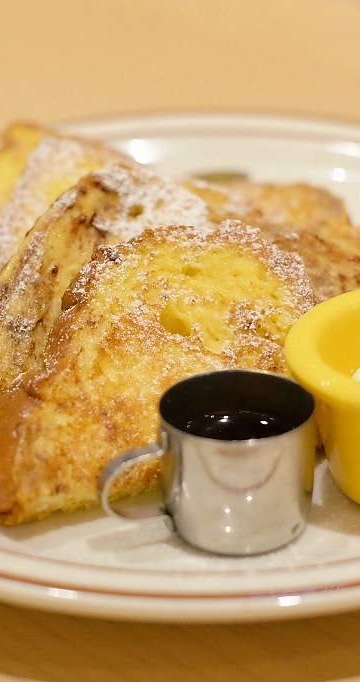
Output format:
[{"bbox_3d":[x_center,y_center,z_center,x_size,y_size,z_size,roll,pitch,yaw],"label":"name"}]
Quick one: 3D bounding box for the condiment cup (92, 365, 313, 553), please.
[{"bbox_3d":[0.007,0.031,0.374,0.054,0.032,0.038,-6,25,-9],"label":"condiment cup"}]

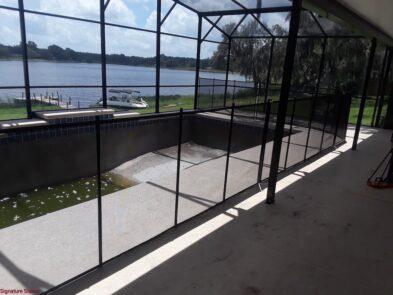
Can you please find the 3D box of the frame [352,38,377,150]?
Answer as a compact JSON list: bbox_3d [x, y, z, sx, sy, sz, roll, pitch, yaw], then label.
[{"bbox_3d":[3.615,-1.093,6.841,0.074,2.390,0.074,14,18,37],"label":"frame"}]

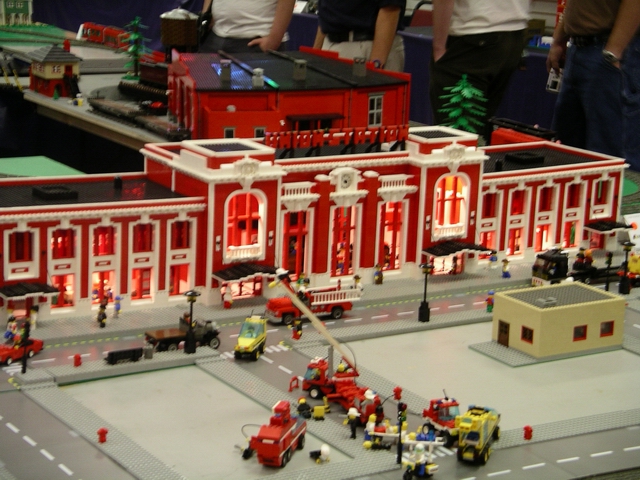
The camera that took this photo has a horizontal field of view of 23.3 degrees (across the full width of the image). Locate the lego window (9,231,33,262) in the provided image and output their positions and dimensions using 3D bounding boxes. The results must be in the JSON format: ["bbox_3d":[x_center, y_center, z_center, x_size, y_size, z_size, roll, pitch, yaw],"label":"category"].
[{"bbox_3d":[-0.537,0.013,2.794,0.045,0.056,0.012,-5,15,-32],"label":"lego window"}]

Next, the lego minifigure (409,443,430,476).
[{"bbox_3d":[0.139,0.309,2.189,0.016,0.043,0.022,-9,17,-39],"label":"lego minifigure"}]

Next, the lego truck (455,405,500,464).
[{"bbox_3d":[0.239,0.280,2.312,0.045,0.066,0.130,6,13,16],"label":"lego truck"}]

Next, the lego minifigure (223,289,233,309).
[{"bbox_3d":[-0.178,0.111,3.003,0.018,0.042,0.011,11,16,32],"label":"lego minifigure"}]

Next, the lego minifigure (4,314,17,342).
[{"bbox_3d":[-0.541,0.154,2.728,0.023,0.042,0.016,-7,16,-37],"label":"lego minifigure"}]

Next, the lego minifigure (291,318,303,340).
[{"bbox_3d":[-0.042,0.159,2.808,0.023,0.041,0.016,13,16,38],"label":"lego minifigure"}]

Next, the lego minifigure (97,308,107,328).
[{"bbox_3d":[-0.399,0.140,2.849,0.023,0.042,0.014,-6,15,-32],"label":"lego minifigure"}]

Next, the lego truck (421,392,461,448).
[{"bbox_3d":[0.193,0.269,2.328,0.043,0.062,0.082,-5,15,-32],"label":"lego truck"}]

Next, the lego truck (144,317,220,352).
[{"bbox_3d":[-0.242,0.166,2.752,0.126,0.058,0.050,-6,15,-32],"label":"lego truck"}]

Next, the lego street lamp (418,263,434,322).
[{"bbox_3d":[0.204,0.100,2.979,0.030,0.112,0.030,-6,15,-32],"label":"lego street lamp"}]

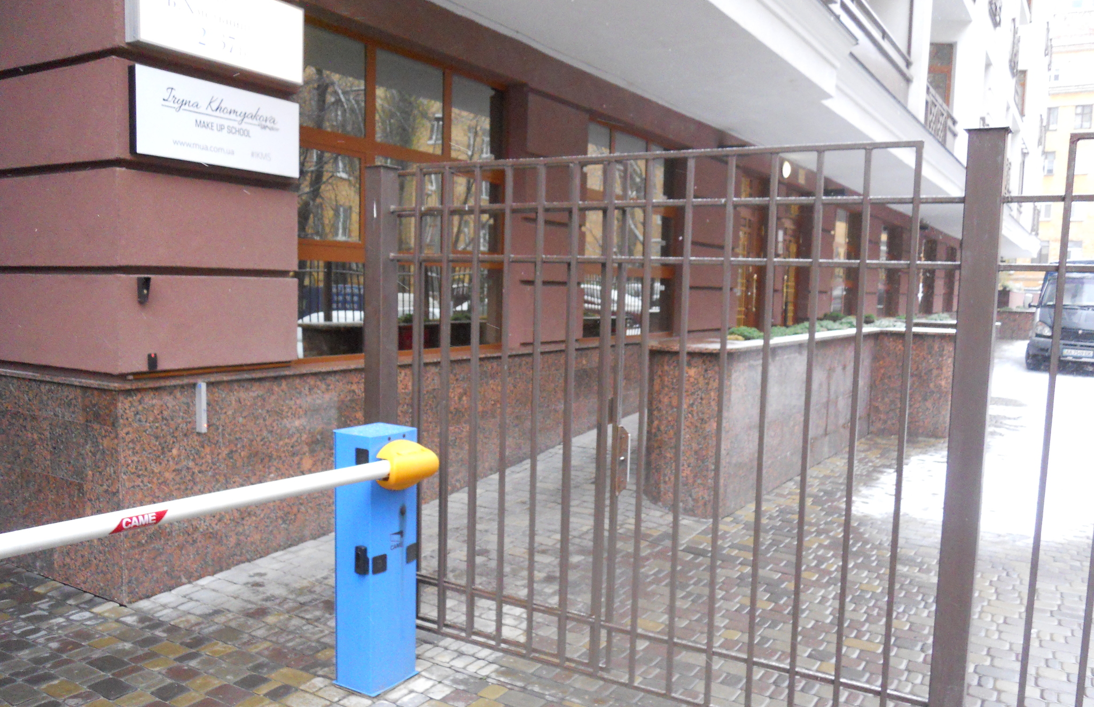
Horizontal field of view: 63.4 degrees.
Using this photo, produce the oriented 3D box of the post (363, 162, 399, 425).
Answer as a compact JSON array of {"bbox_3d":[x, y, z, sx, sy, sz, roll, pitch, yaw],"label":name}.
[{"bbox_3d":[-0.768,0.210,4.104,0.108,2.110,0.108,4,6,31],"label":"post"}]

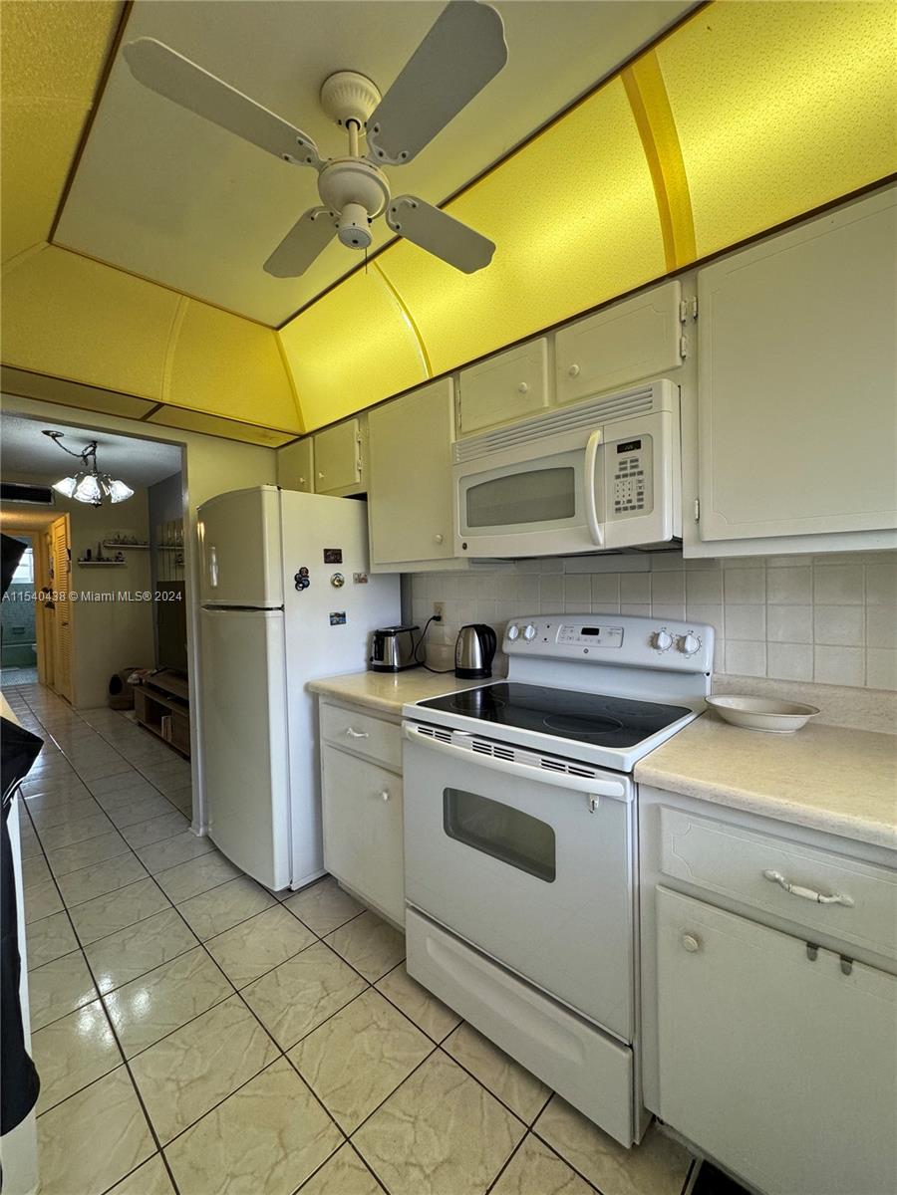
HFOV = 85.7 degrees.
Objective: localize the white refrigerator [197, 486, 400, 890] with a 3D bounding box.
[{"bbox_3d":[-0.755,0.397,2.431,0.745,1.710,0.740,0,2,44],"label":"white refrigerator"}]

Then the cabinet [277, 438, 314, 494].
[{"bbox_3d":[-0.704,-0.667,2.699,0.360,0.320,0.330,0,2,44],"label":"cabinet"}]

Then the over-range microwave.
[{"bbox_3d":[0.406,-0.354,1.603,0.756,0.410,0.385,0,2,44],"label":"over-range microwave"}]

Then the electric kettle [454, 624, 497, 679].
[{"bbox_3d":[0.123,0.222,2.017,0.207,0.218,0.154,0,2,44],"label":"electric kettle"}]

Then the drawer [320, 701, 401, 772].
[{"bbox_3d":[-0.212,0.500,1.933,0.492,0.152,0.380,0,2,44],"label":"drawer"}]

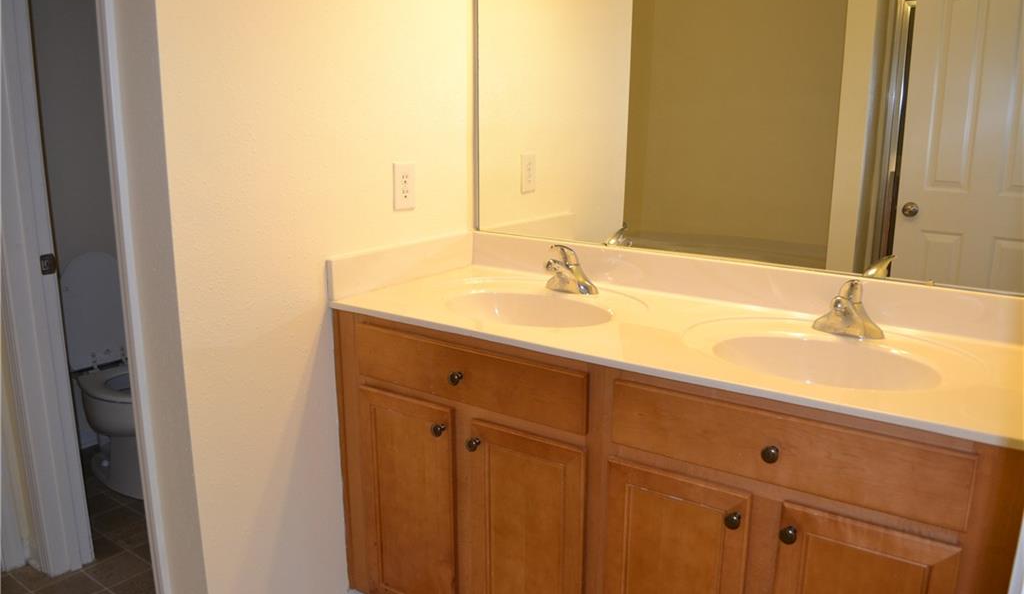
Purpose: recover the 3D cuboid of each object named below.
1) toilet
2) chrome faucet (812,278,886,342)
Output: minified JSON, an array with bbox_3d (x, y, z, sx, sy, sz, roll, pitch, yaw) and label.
[{"bbox_3d":[-1.405,0.268,2.821,0.720,0.830,0.430,10,16,33],"label":"toilet"},{"bbox_3d":[0.694,0.023,1.584,0.155,0.130,0.163,10,16,33],"label":"chrome faucet"}]

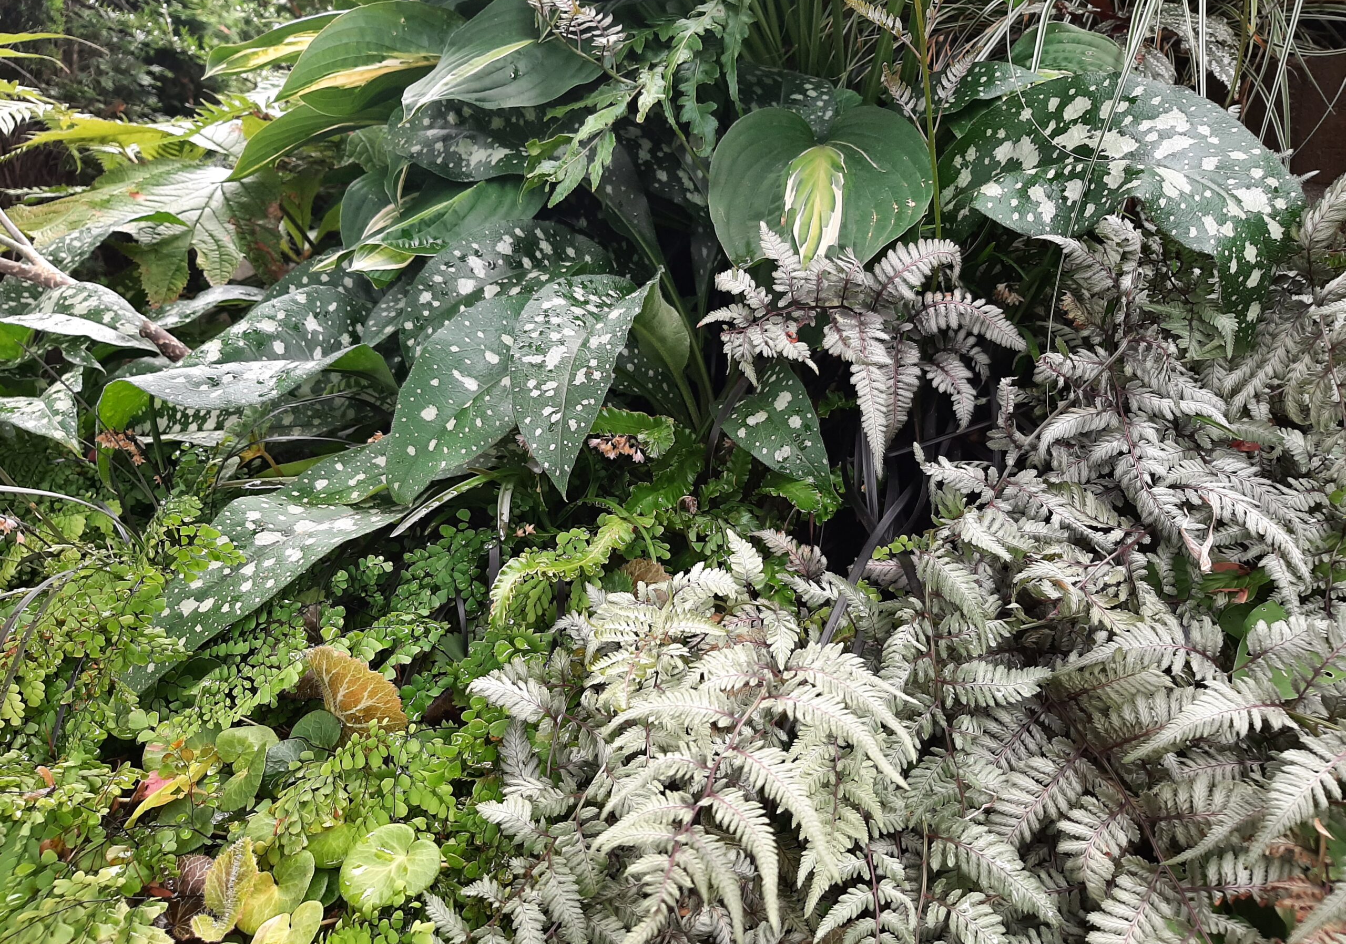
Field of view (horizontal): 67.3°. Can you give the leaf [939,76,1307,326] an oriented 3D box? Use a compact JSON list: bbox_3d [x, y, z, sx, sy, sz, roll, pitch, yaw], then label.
[{"bbox_3d":[0.307,-0.193,0.675,0.215,0.070,0.175,31,64,19],"label":"leaf"}]

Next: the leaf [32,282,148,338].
[{"bbox_3d":[-0.508,-0.141,0.880,0.105,0.030,0.070,-17,51,-15],"label":"leaf"}]

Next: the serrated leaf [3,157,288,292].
[{"bbox_3d":[-0.532,-0.243,1.020,0.260,0.070,0.170,10,44,11],"label":"serrated leaf"}]

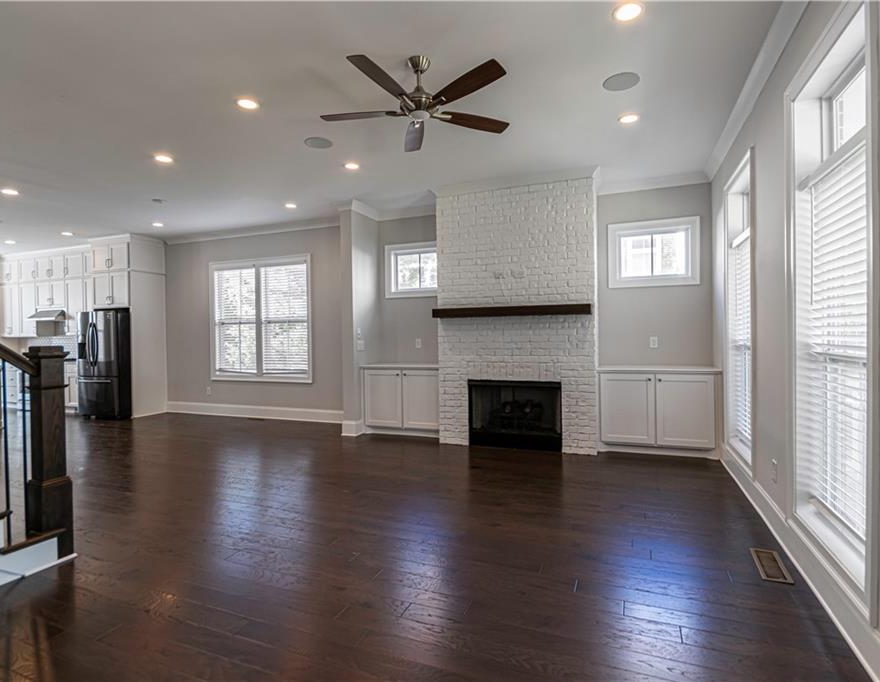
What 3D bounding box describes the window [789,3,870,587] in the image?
[{"bbox_3d":[1.894,-0.175,2.170,0.124,2.303,0.911,-1,1,22],"label":"window"}]

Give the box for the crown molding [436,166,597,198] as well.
[{"bbox_3d":[0.761,-1.743,5.027,1.853,0.093,0.103,-1,1,22],"label":"crown molding"}]

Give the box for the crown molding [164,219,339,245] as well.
[{"bbox_3d":[-2.969,-1.739,7.255,3.981,0.108,0.082,0,0,21],"label":"crown molding"}]

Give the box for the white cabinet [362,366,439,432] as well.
[{"bbox_3d":[-0.410,0.773,6.055,1.176,0.909,0.505,0,0,21],"label":"white cabinet"}]

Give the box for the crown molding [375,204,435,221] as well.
[{"bbox_3d":[-0.358,-1.757,6.234,1.176,0.108,0.082,0,0,21],"label":"crown molding"}]

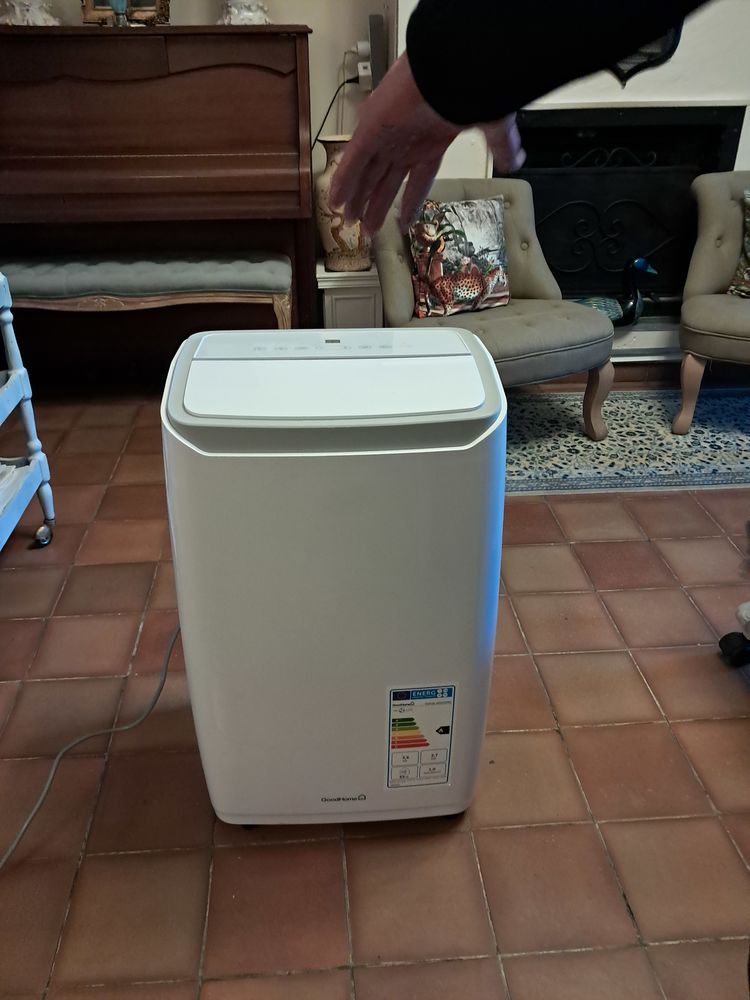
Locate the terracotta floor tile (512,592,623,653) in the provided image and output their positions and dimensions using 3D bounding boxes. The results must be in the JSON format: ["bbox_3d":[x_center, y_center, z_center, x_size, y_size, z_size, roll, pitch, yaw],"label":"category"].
[{"bbox_3d":[0.419,0.274,1.714,0.200,0.015,0.198,-2,30,-4],"label":"terracotta floor tile"}]

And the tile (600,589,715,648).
[{"bbox_3d":[0.618,0.262,1.712,0.200,0.013,0.197,-2,30,-4],"label":"tile"}]

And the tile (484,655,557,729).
[{"bbox_3d":[0.230,0.381,1.523,0.200,0.015,0.197,-2,30,-4],"label":"tile"}]

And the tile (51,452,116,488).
[{"bbox_3d":[-0.874,-0.082,2.316,0.200,0.015,0.198,-2,30,-4],"label":"tile"}]

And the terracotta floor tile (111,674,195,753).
[{"bbox_3d":[-0.381,0.405,1.478,0.200,0.015,0.197,-2,30,-4],"label":"terracotta floor tile"}]

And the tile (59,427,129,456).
[{"bbox_3d":[-0.889,-0.179,2.478,0.200,0.015,0.197,-2,30,-4],"label":"tile"}]

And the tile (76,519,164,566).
[{"bbox_3d":[-0.636,0.112,1.984,0.200,0.015,0.198,-2,30,-4],"label":"tile"}]

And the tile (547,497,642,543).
[{"bbox_3d":[0.590,0.061,2.075,0.200,0.015,0.197,-2,30,-4],"label":"tile"}]

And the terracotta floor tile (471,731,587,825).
[{"bbox_3d":[0.249,0.482,1.350,0.200,0.015,0.197,-2,30,-4],"label":"terracotta floor tile"}]

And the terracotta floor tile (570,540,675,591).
[{"bbox_3d":[0.607,0.166,1.903,0.200,0.015,0.198,-2,30,-4],"label":"terracotta floor tile"}]

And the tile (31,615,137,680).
[{"bbox_3d":[-0.602,0.312,1.637,0.200,0.015,0.197,-2,30,-4],"label":"tile"}]

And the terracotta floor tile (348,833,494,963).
[{"bbox_3d":[0.061,0.583,1.149,0.200,0.013,0.197,-2,30,-4],"label":"terracotta floor tile"}]

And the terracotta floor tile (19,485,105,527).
[{"bbox_3d":[-0.857,0.019,2.142,0.200,0.015,0.198,-2,30,-4],"label":"terracotta floor tile"}]

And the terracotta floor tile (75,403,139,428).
[{"bbox_3d":[-0.908,-0.282,2.663,0.200,0.015,0.198,-2,30,-4],"label":"terracotta floor tile"}]

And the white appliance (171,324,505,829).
[{"bbox_3d":[-0.053,0.135,1.209,0.422,0.702,0.349,-2,30,-3],"label":"white appliance"}]

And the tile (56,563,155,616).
[{"bbox_3d":[-0.619,0.211,1.809,0.200,0.015,0.197,-2,30,-4],"label":"tile"}]

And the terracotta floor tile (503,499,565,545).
[{"bbox_3d":[0.385,0.068,2.063,0.200,0.015,0.197,-2,30,-4],"label":"terracotta floor tile"}]

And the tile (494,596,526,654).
[{"bbox_3d":[0.215,0.281,1.698,0.200,0.015,0.198,-2,30,-4],"label":"tile"}]

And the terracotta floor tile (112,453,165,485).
[{"bbox_3d":[-0.662,-0.089,2.314,0.200,0.013,0.197,-2,30,-4],"label":"terracotta floor tile"}]

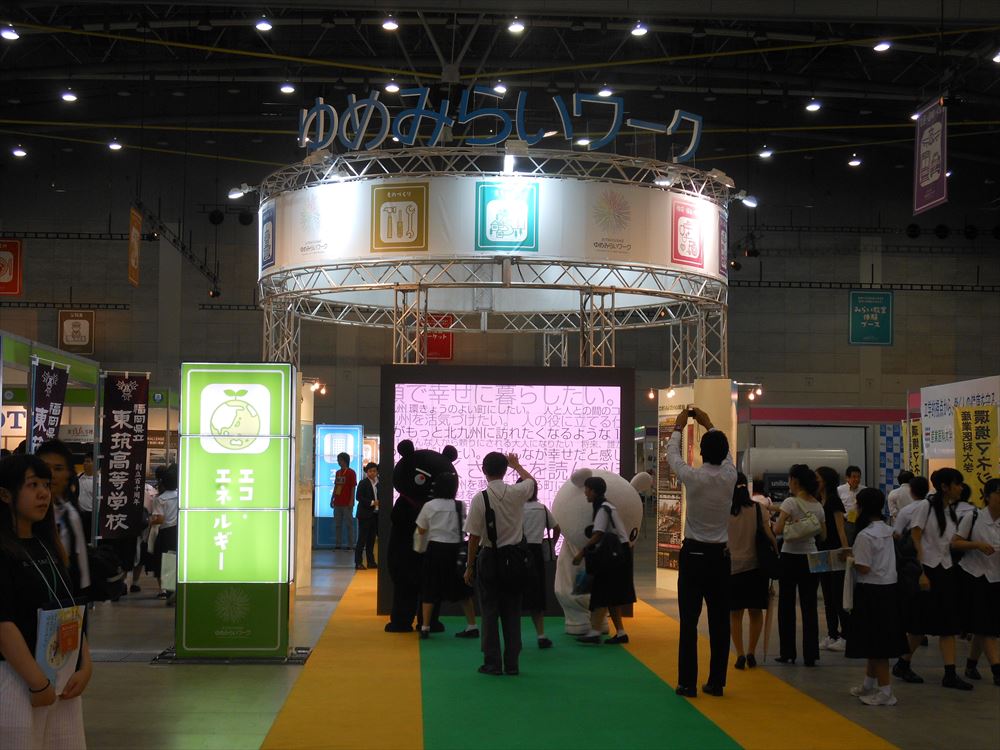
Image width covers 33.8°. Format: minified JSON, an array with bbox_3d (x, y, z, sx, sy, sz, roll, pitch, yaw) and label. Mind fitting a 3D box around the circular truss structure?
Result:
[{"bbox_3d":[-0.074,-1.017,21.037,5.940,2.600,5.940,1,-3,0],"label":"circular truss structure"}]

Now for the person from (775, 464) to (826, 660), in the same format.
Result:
[{"bbox_3d":[2.463,1.544,13.508,0.460,1.616,0.380,3,-4,-41],"label":"person"}]

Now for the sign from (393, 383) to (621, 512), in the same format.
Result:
[{"bbox_3d":[0.082,1.019,17.634,2.425,1.807,0.140,1,-3,-3],"label":"sign"}]

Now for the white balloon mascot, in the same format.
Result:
[{"bbox_3d":[0.968,1.701,15.852,0.920,1.600,0.950,3,-4,-33],"label":"white balloon mascot"}]

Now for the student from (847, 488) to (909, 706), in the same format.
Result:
[{"bbox_3d":[2.584,1.507,11.347,0.400,1.446,0.450,-2,-4,39],"label":"student"}]

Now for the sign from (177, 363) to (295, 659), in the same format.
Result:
[{"bbox_3d":[-2.164,1.113,13.654,0.907,2.384,0.580,1,-3,-3],"label":"sign"}]

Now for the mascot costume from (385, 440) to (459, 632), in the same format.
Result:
[{"bbox_3d":[-0.777,1.557,16.083,0.700,1.834,0.560,1,-3,-18],"label":"mascot costume"}]

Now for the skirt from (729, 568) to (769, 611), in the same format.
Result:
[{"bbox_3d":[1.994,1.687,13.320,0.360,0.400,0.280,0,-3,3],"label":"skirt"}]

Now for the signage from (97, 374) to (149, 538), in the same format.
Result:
[{"bbox_3d":[-4.090,0.896,17.887,0.570,1.800,0.050,2,-4,-28],"label":"signage"}]

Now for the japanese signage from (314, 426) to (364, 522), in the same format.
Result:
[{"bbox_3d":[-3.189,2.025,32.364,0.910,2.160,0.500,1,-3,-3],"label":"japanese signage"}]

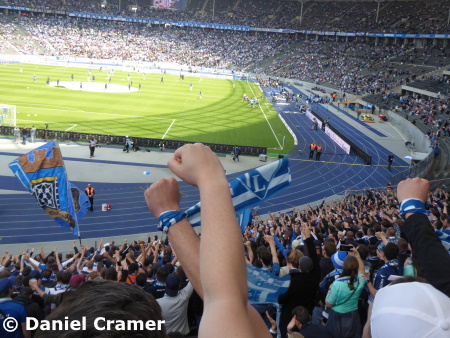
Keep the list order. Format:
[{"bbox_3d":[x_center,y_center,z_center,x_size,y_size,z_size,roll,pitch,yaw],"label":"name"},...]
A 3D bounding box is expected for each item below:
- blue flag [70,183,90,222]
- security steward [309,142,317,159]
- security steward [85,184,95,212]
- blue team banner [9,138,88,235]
[{"bbox_3d":[-4.961,1.146,17.800,0.750,1.350,0.350,1,14,-16],"label":"blue flag"},{"bbox_3d":[9.347,-2.023,55.773,0.580,1.790,0.380,6,14,7],"label":"security steward"},{"bbox_3d":[-8.649,1.882,33.500,0.580,1.800,0.380,0,14,-17],"label":"security steward"},{"bbox_3d":[-7.022,0.796,20.700,2.400,3.700,0.800,-14,3,-19],"label":"blue team banner"}]

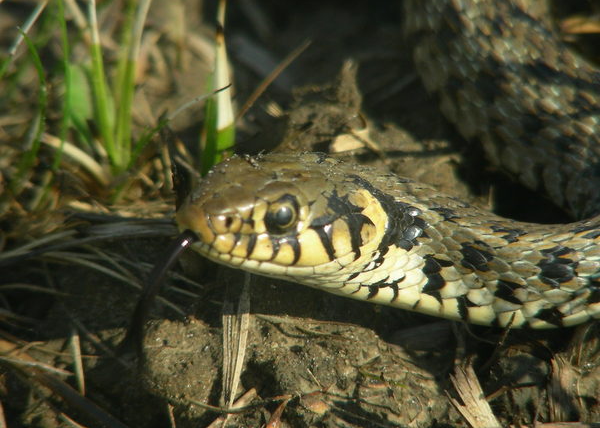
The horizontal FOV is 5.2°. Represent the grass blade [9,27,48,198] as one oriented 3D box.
[{"bbox_3d":[-0.052,-0.019,1.250,0.007,0.034,0.004,0,20,0],"label":"grass blade"}]

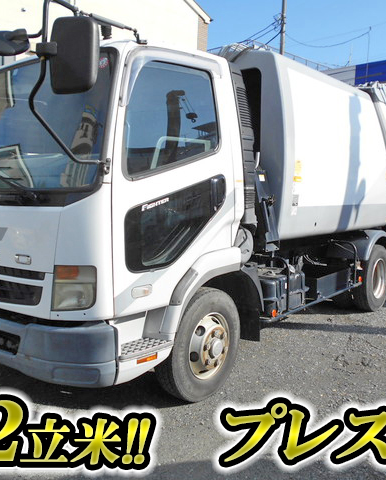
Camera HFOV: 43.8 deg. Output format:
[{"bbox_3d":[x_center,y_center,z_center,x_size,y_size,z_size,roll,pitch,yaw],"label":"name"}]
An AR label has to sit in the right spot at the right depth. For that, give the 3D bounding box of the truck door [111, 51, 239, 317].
[{"bbox_3d":[-0.111,-0.362,3.077,0.150,1.540,1.150,5,8,42],"label":"truck door"}]

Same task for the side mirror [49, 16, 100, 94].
[{"bbox_3d":[-0.547,-0.852,2.220,0.195,0.350,0.085,0,6,9],"label":"side mirror"}]

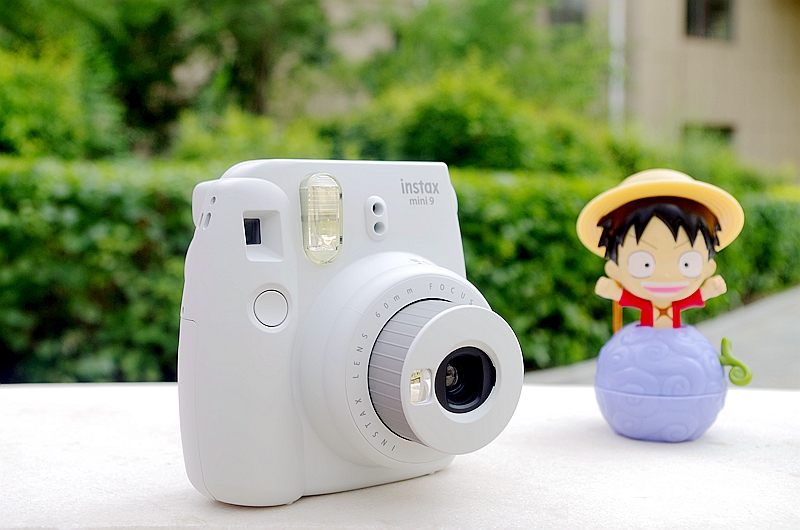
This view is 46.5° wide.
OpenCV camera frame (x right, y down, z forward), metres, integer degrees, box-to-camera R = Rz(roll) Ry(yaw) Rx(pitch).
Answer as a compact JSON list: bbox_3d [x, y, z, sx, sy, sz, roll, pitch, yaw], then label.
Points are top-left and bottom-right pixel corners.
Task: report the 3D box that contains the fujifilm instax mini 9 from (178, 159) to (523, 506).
[{"bbox_3d":[-0.011,0.022,0.326,0.116,0.118,0.083,-3,5,-31],"label":"fujifilm instax mini 9"}]

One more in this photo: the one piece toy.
[{"bbox_3d":[0.118,0.016,0.420,0.076,0.118,0.064,1,4,9],"label":"one piece toy"}]

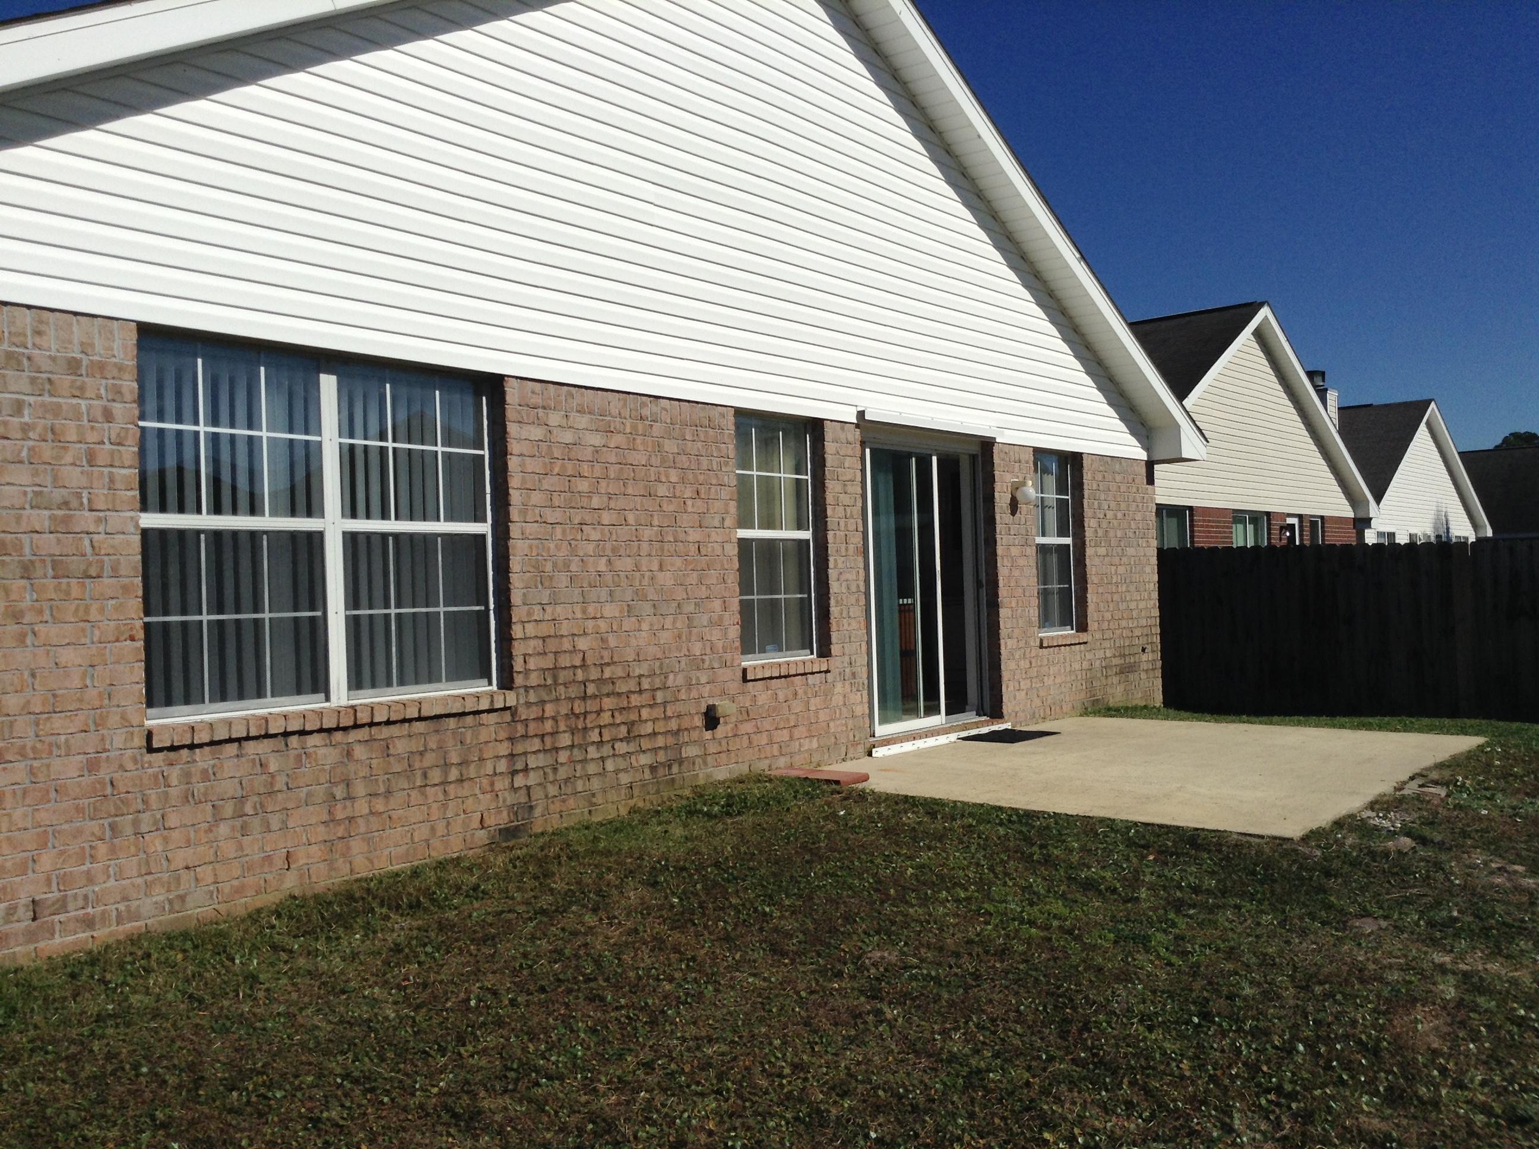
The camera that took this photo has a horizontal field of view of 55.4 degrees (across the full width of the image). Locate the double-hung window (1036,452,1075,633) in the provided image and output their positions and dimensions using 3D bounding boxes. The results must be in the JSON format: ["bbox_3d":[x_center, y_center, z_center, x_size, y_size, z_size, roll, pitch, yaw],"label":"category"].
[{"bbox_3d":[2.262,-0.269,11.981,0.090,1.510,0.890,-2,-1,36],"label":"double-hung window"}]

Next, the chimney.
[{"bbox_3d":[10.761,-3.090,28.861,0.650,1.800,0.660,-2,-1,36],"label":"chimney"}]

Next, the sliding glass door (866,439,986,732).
[{"bbox_3d":[1.039,0.083,10.360,0.120,2.020,1.810,-2,-1,36],"label":"sliding glass door"}]

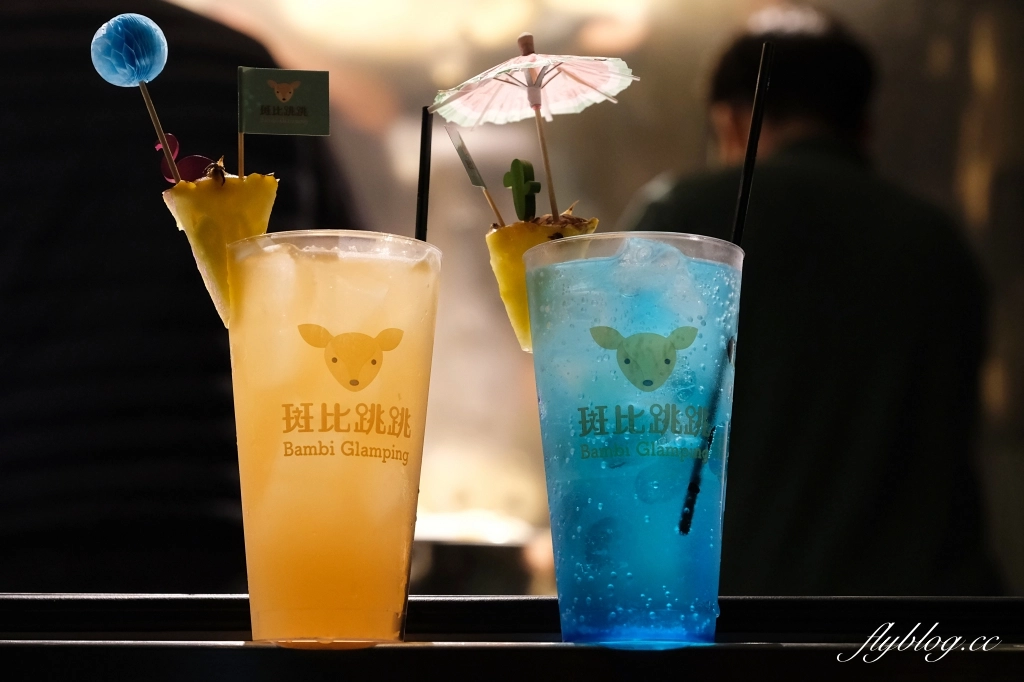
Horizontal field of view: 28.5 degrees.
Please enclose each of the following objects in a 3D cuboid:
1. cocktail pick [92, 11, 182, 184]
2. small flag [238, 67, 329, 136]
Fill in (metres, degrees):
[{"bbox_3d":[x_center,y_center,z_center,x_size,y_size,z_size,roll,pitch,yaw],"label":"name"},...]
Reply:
[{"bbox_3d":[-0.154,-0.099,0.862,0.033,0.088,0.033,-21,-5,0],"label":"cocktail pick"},{"bbox_3d":[-0.099,-0.103,0.870,0.043,0.028,0.003,2,-5,-31],"label":"small flag"}]

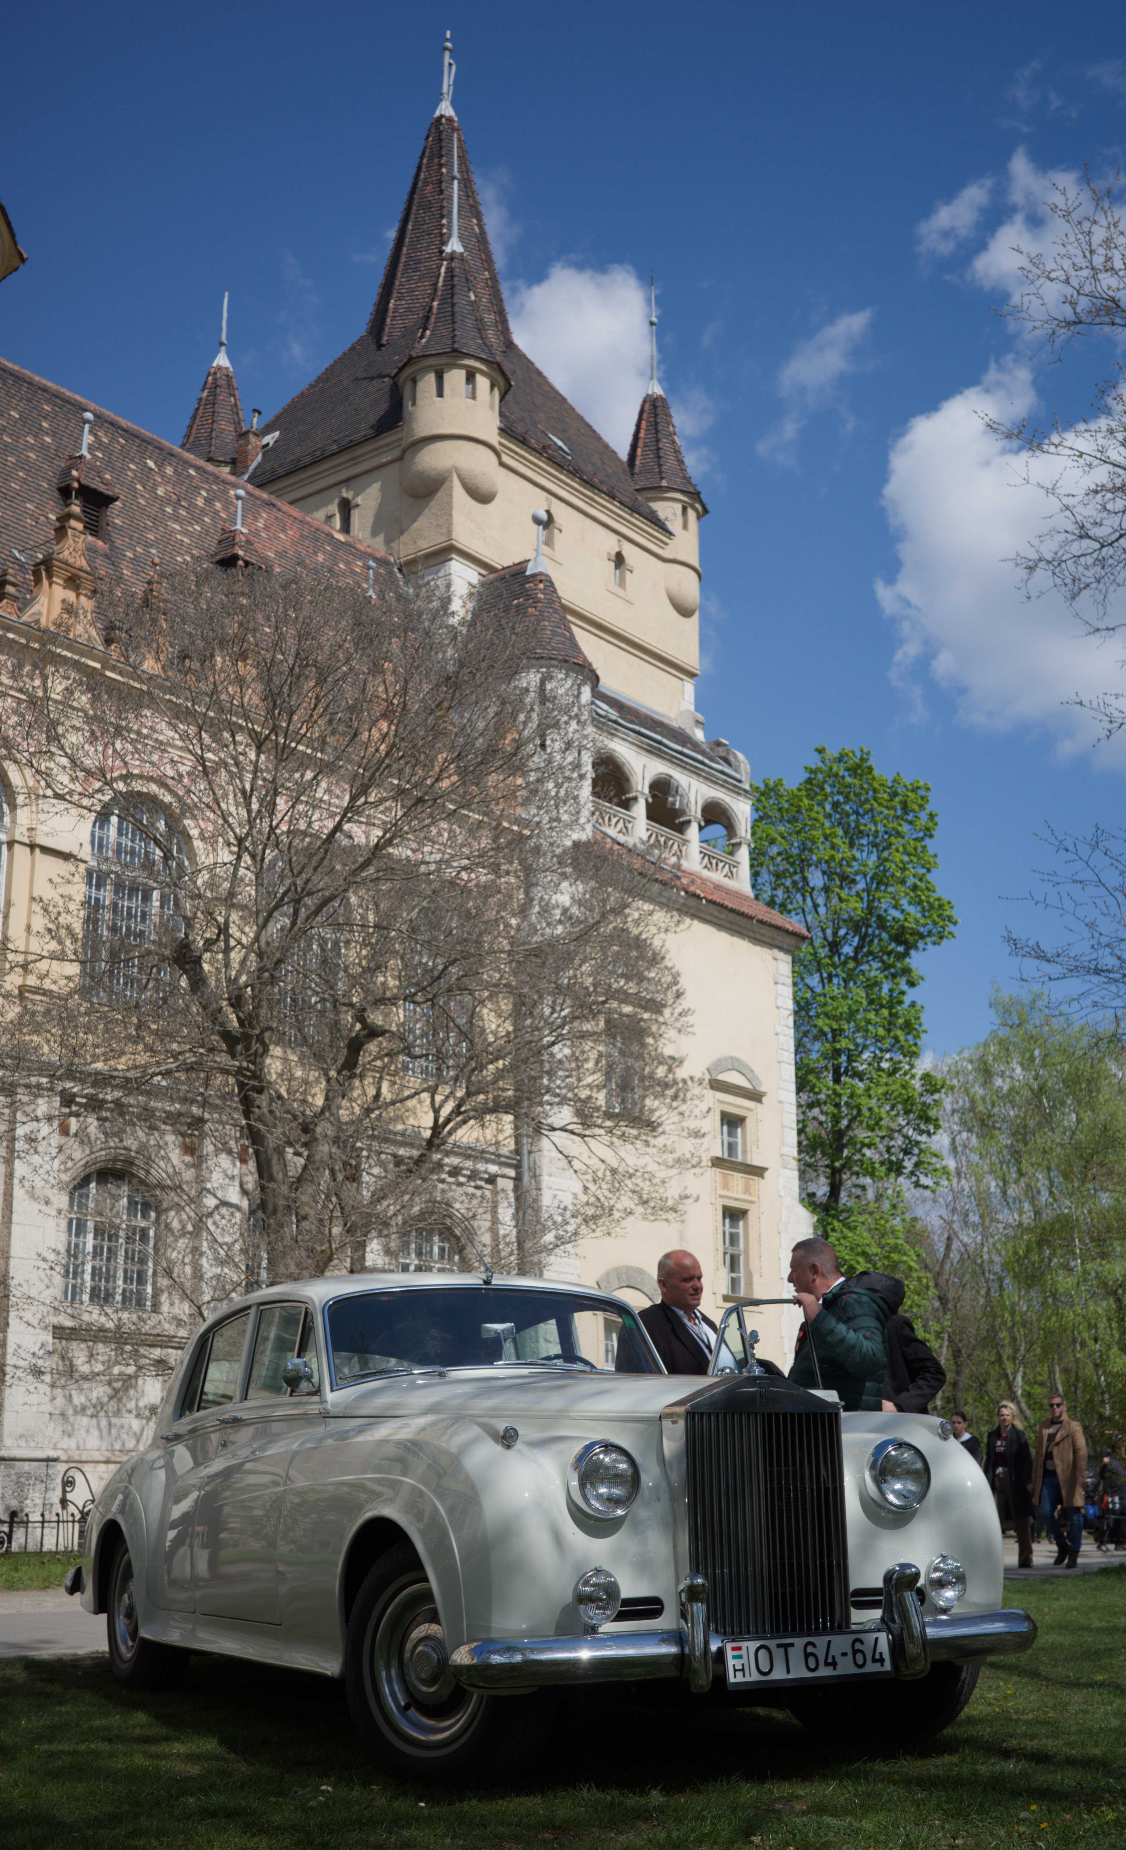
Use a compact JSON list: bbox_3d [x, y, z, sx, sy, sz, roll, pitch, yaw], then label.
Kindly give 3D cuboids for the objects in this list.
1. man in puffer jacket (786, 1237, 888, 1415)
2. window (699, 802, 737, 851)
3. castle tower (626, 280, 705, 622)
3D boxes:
[{"bbox_3d":[1.133,2.133,8.203,0.480,1.790,0.550,-1,-16,2],"label":"man in puffer jacket"},{"bbox_3d":[3.789,-2.446,51.191,0.400,1.450,1.650,-12,-20,37],"label":"window"},{"bbox_3d":[2.854,-14.725,63.330,3.105,12.058,3.105,0,-16,0],"label":"castle tower"}]

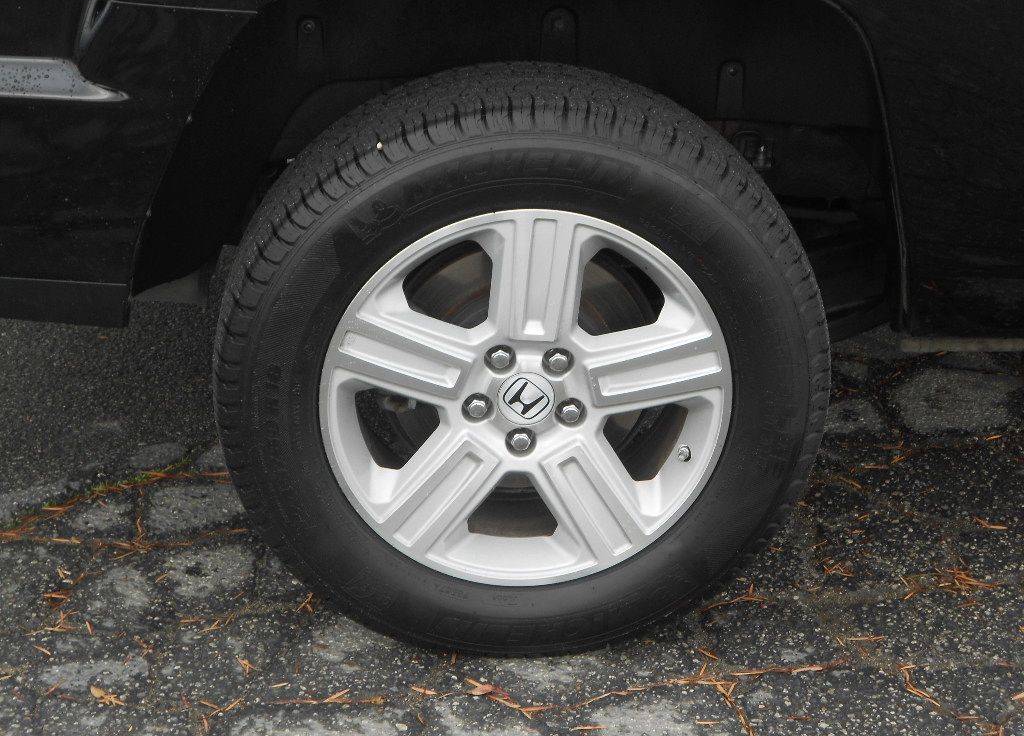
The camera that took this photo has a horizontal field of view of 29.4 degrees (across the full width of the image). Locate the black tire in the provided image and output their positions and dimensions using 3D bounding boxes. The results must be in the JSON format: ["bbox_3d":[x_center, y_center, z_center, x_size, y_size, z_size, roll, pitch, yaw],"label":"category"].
[{"bbox_3d":[0.011,-0.003,2.418,0.751,0.740,0.248,1,23,-5],"label":"black tire"}]

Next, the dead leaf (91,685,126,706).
[{"bbox_3d":[-0.487,0.396,2.359,0.055,0.010,0.027,19,28,33],"label":"dead leaf"}]

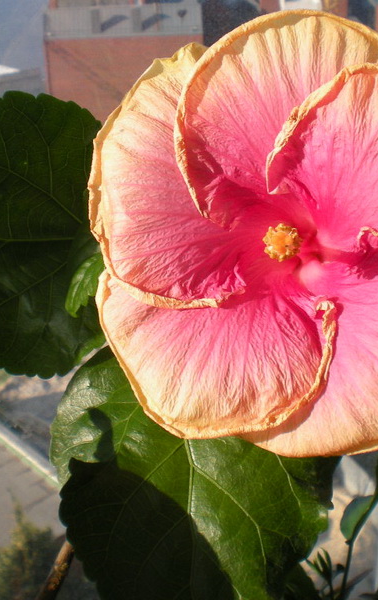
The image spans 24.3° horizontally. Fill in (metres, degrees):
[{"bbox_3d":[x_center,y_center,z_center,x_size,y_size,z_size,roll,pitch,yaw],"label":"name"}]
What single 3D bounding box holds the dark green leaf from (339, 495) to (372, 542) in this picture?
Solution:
[{"bbox_3d":[0.083,0.110,0.440,0.012,0.025,0.008,31,21,15],"label":"dark green leaf"}]

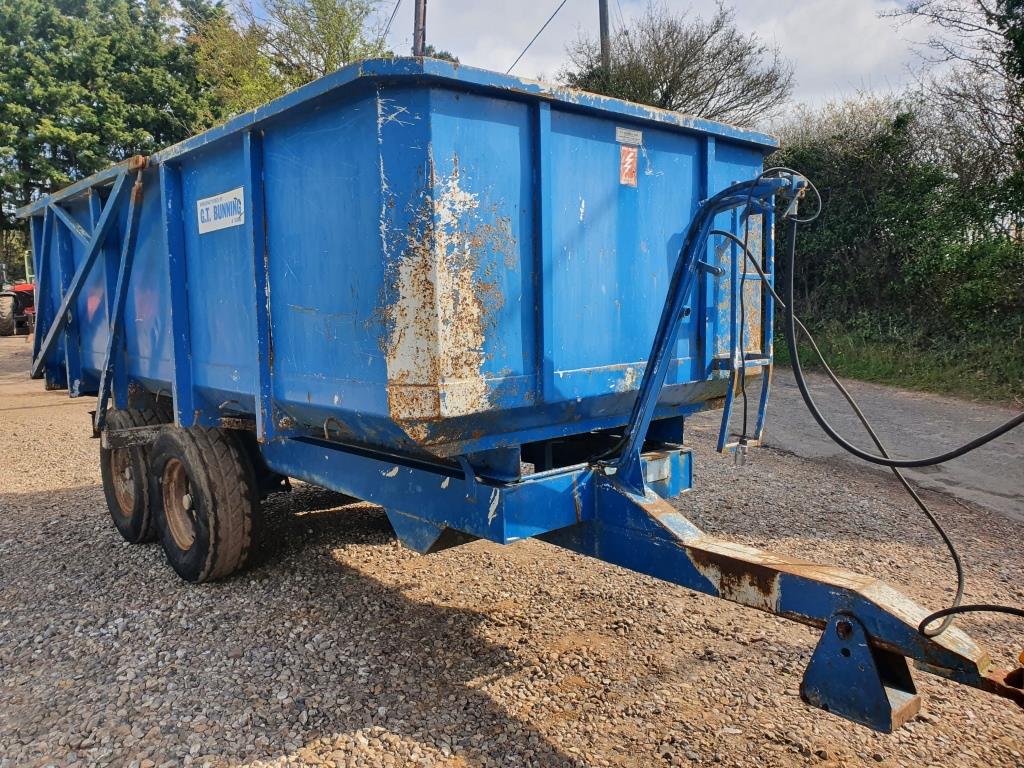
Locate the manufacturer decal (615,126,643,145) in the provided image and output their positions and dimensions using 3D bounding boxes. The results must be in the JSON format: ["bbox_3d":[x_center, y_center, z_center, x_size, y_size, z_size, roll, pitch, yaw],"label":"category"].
[{"bbox_3d":[0.471,-0.989,3.071,0.164,0.053,0.004,-6,8,-42],"label":"manufacturer decal"}]

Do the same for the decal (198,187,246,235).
[{"bbox_3d":[-1.288,-0.757,3.394,0.005,0.153,0.502,-6,8,-42],"label":"decal"}]

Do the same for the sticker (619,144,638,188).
[{"bbox_3d":[0.474,-0.871,3.083,0.101,0.150,0.004,-6,8,-42],"label":"sticker"}]

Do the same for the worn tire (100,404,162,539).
[{"bbox_3d":[-2.579,0.640,5.361,0.319,0.906,0.906,-6,8,-42],"label":"worn tire"}]

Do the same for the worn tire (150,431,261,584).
[{"bbox_3d":[-1.857,0.706,4.575,0.319,0.906,0.906,-6,8,-42],"label":"worn tire"}]

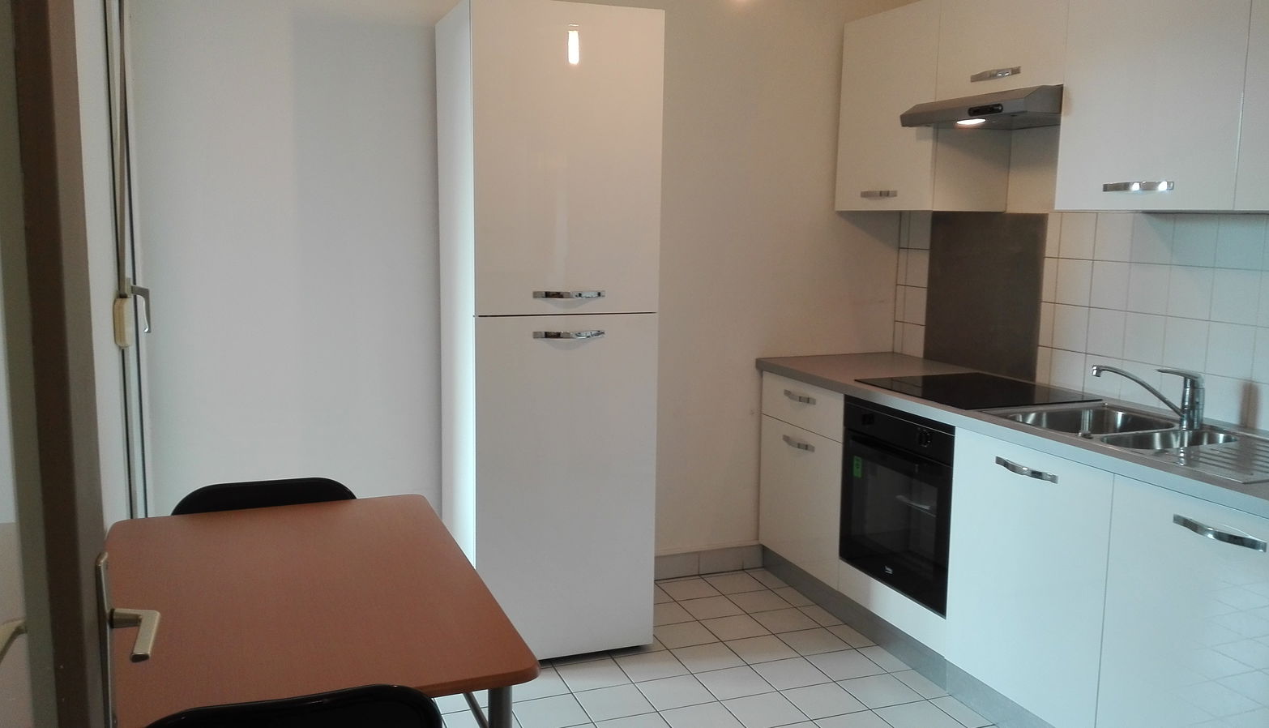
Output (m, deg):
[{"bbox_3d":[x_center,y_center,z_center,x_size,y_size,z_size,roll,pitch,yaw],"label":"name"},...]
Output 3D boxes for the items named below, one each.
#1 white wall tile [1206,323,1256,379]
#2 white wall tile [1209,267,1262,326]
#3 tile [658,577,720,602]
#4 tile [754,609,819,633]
[{"bbox_3d":[1.709,-0.037,2.653,0.010,0.152,0.136,-3,9,-24],"label":"white wall tile"},{"bbox_3d":[1.683,-0.191,2.587,0.010,0.151,0.149,-2,8,-21],"label":"white wall tile"},{"bbox_3d":[0.221,0.912,3.722,0.200,0.010,0.181,-2,9,-21],"label":"tile"},{"bbox_3d":[0.583,0.992,3.567,0.212,0.010,0.198,-2,9,-21],"label":"tile"}]

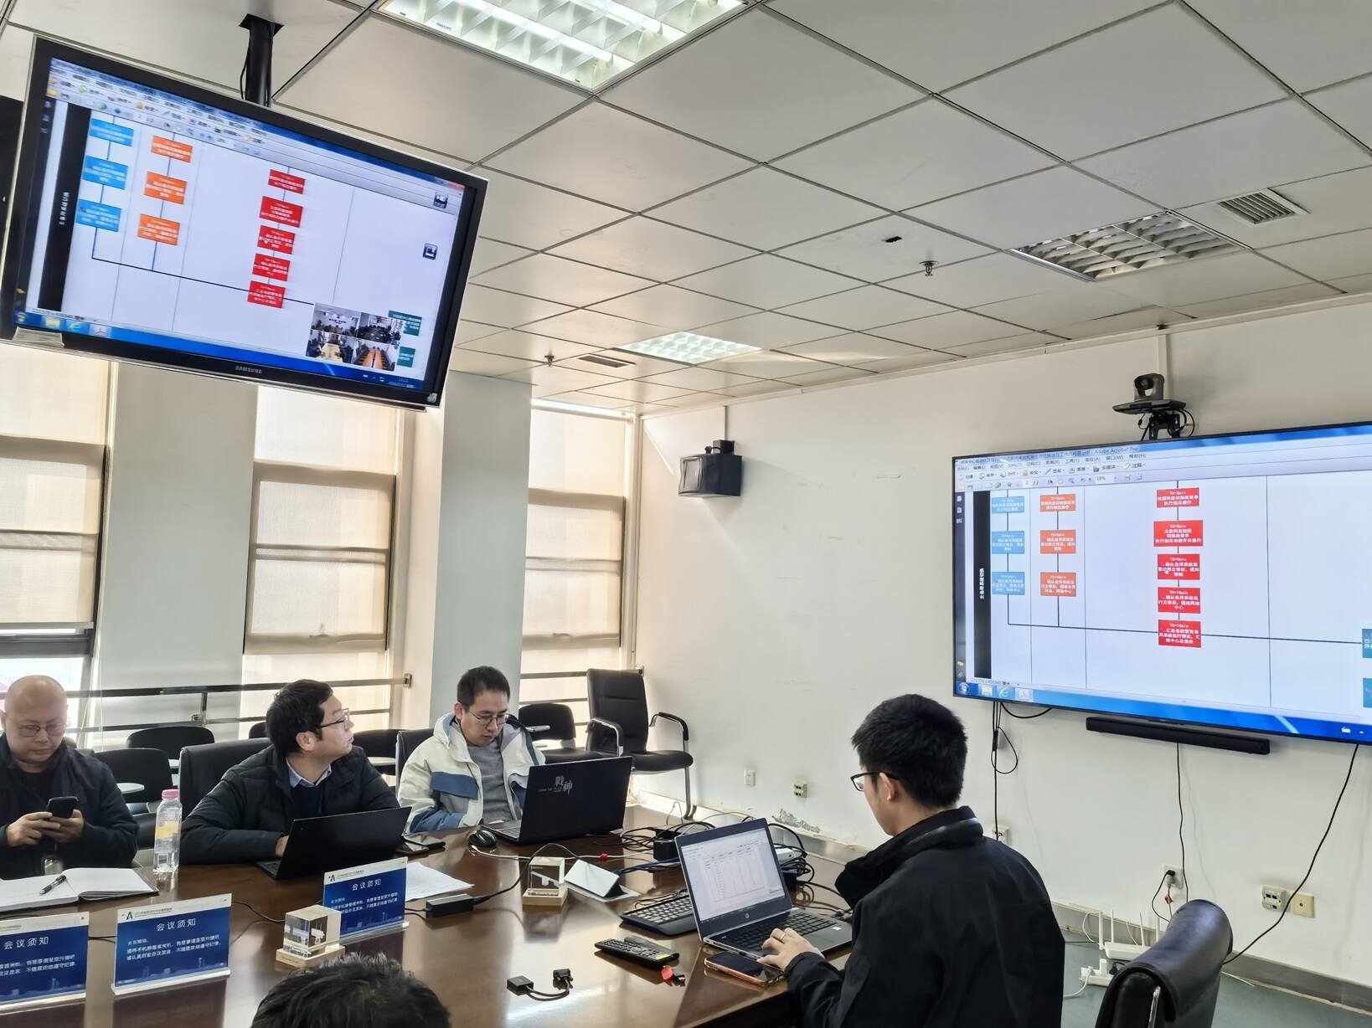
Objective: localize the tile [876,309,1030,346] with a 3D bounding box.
[{"bbox_3d":[1.249,-0.878,5.126,0.600,0.020,0.600,4,-4,-40],"label":"tile"}]

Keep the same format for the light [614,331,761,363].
[{"bbox_3d":[0.019,-0.897,5.661,0.600,0.060,0.600,4,-4,-40],"label":"light"}]

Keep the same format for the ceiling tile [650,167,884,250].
[{"bbox_3d":[0.263,-1.000,3.519,0.595,0.020,0.595,4,-4,-40],"label":"ceiling tile"}]

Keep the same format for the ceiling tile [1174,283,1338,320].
[{"bbox_3d":[2.349,-0.894,4.464,0.250,0.020,0.595,4,-4,-40],"label":"ceiling tile"}]

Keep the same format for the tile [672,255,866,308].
[{"bbox_3d":[0.333,-0.948,4.355,0.600,0.020,0.600,4,-4,-40],"label":"tile"}]

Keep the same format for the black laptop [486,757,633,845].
[{"bbox_3d":[-0.406,0.871,3.364,0.368,0.243,0.295,4,-4,-38],"label":"black laptop"}]

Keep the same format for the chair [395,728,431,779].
[{"bbox_3d":[-0.758,1.352,4.073,0.630,1.000,0.580,-2,-4,42],"label":"chair"}]

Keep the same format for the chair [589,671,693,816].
[{"bbox_3d":[-0.346,1.585,7.293,0.590,0.960,0.610,4,-4,-40],"label":"chair"}]

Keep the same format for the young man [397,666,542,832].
[{"bbox_3d":[-0.680,1.156,3.654,0.570,1.260,0.720,4,-4,-40],"label":"young man"}]

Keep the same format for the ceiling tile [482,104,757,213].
[{"bbox_3d":[-0.196,-1.033,3.120,0.590,0.024,0.590,4,-4,-40],"label":"ceiling tile"}]

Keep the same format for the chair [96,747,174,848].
[{"bbox_3d":[-2.453,1.463,4.673,0.530,0.790,0.580,4,-4,-40],"label":"chair"}]

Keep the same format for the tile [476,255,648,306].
[{"bbox_3d":[-0.513,-0.966,4.422,0.590,0.024,0.590,4,-4,-40],"label":"tile"}]

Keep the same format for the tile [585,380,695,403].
[{"bbox_3d":[-0.301,-0.813,6.955,0.590,0.024,0.590,4,-4,-40],"label":"tile"}]

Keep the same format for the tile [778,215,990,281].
[{"bbox_3d":[0.720,-0.966,3.903,0.595,0.020,0.595,4,-4,-40],"label":"tile"}]

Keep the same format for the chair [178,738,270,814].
[{"bbox_3d":[-1.340,1.308,3.561,0.630,1.000,0.580,-2,-4,42],"label":"chair"}]

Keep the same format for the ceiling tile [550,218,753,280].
[{"bbox_3d":[-0.126,-0.982,3.969,0.600,0.020,0.600,4,-4,-40],"label":"ceiling tile"}]

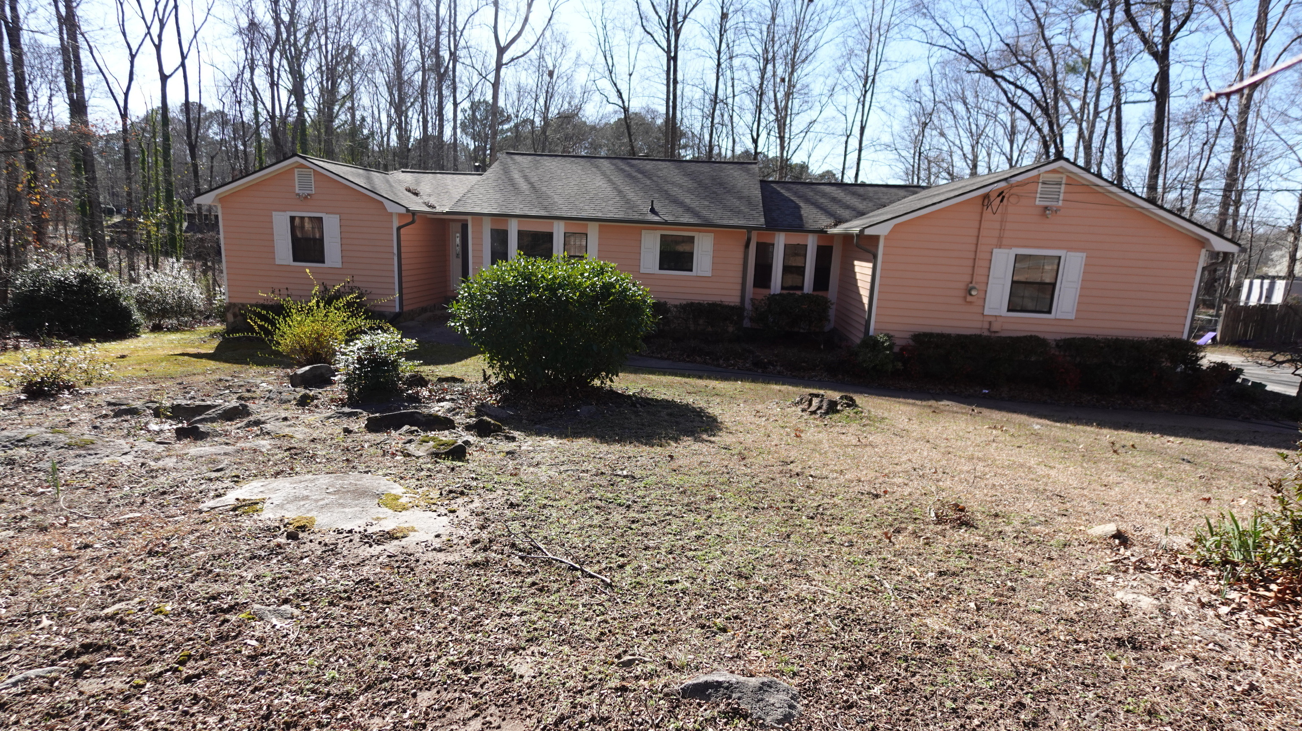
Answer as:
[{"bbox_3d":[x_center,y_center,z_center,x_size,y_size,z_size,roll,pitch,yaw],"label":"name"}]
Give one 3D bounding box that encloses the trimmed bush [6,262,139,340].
[{"bbox_3d":[-14.089,-1.693,15.943,2.499,1.680,2.249,-7,15,-41],"label":"trimmed bush"}]

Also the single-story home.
[{"bbox_3d":[0.364,-4.032,21.198,25.500,5.740,12.600,4,11,6],"label":"single-story home"}]

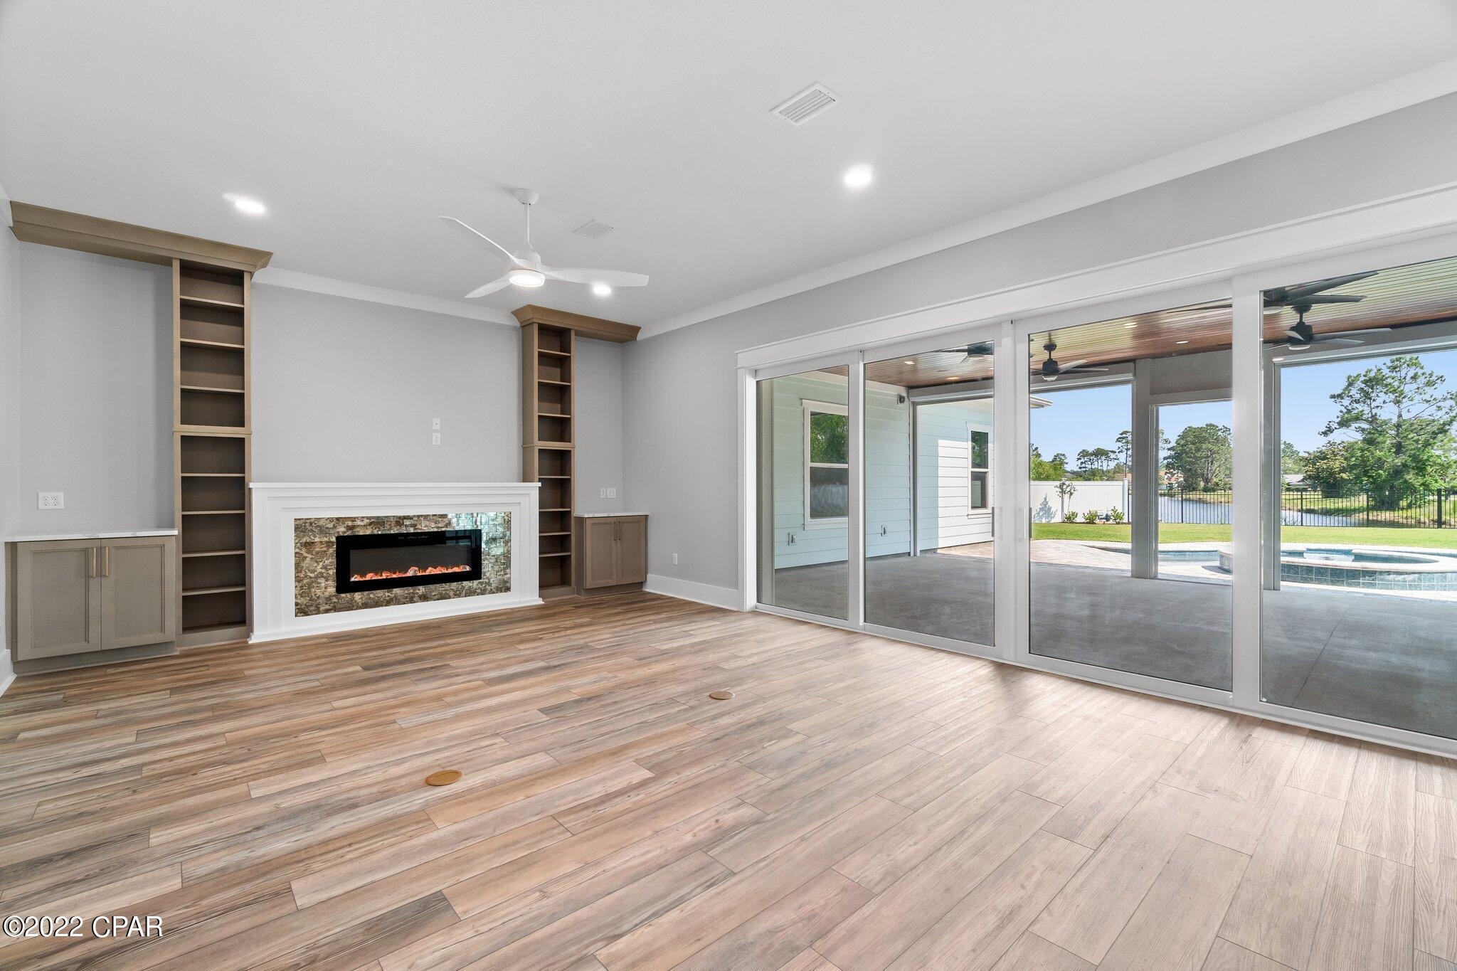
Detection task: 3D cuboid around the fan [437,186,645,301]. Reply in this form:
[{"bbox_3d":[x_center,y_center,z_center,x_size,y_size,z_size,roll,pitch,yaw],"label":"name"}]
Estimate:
[{"bbox_3d":[-1.350,-1.520,3.879,1.437,0.587,1.287,0,0,-42],"label":"fan"}]

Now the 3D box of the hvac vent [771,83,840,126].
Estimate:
[{"bbox_3d":[0.374,-1.805,2.896,0.196,0.020,0.284,0,0,-42],"label":"hvac vent"}]

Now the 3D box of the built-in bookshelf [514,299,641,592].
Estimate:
[{"bbox_3d":[-1.659,-0.300,6.806,1.388,3.050,0.506,0,0,-42],"label":"built-in bookshelf"}]

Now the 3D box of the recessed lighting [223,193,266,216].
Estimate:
[{"bbox_3d":[-3.118,-1.809,3.936,0.170,0.030,0.170,0,0,-42],"label":"recessed lighting"}]

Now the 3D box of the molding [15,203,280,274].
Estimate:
[{"bbox_3d":[-4.247,-1.748,4.498,1.362,0.131,0.513,0,0,-42],"label":"molding"}]

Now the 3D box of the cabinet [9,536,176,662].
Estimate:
[{"bbox_3d":[-4.456,0.796,4.304,0.800,0.881,0.538,0,0,-42],"label":"cabinet"}]

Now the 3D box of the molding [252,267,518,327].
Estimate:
[{"bbox_3d":[-3.088,-1.764,5.791,2.263,0.112,0.119,0,0,-42],"label":"molding"}]

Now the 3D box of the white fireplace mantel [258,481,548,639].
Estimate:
[{"bbox_3d":[-2.976,0.605,5.689,2.418,1.250,0.431,0,0,-42],"label":"white fireplace mantel"}]

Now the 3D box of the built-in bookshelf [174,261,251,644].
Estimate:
[{"bbox_3d":[-4.059,-0.225,4.791,0.446,2.919,0.331,0,0,-42],"label":"built-in bookshelf"}]

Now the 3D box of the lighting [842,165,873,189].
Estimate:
[{"bbox_3d":[0.762,-1.811,3.563,0.170,0.030,0.170,0,0,-42],"label":"lighting"}]

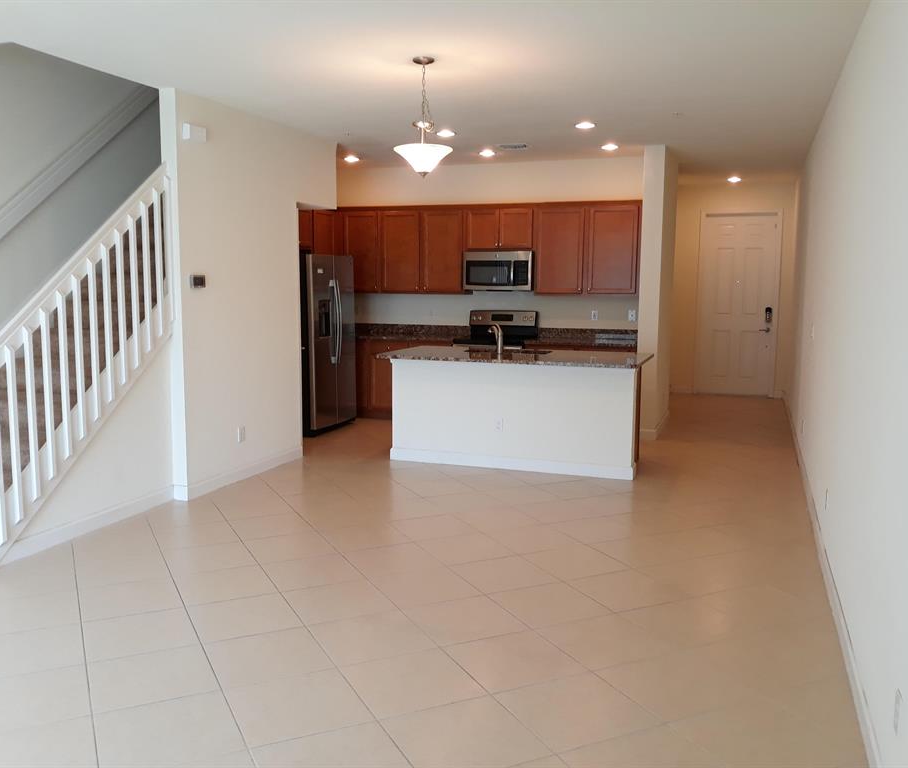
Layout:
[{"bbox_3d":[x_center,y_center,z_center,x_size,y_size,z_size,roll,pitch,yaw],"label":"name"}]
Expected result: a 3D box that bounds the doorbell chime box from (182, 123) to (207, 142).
[{"bbox_3d":[-1.749,-1.691,5.602,0.054,0.099,0.177,3,8,20],"label":"doorbell chime box"}]

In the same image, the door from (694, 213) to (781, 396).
[{"bbox_3d":[3.852,-1.055,11.253,0.950,2.440,0.050,3,7,20],"label":"door"}]

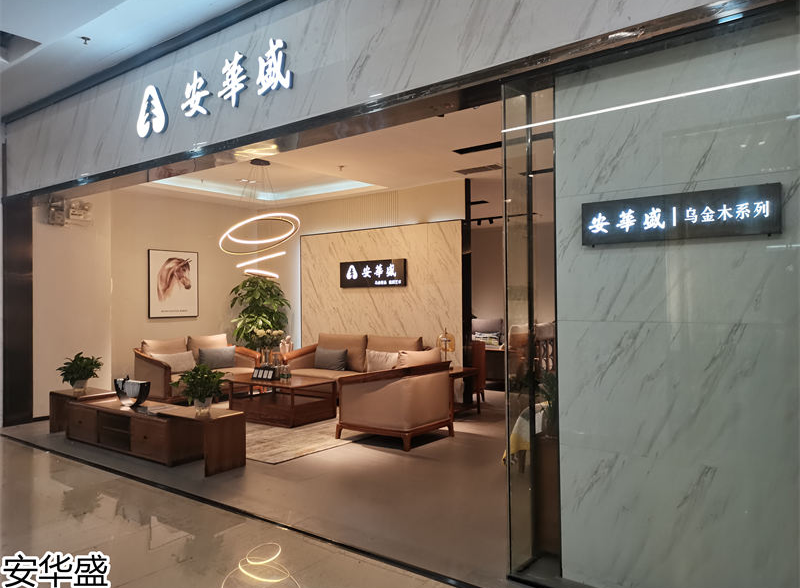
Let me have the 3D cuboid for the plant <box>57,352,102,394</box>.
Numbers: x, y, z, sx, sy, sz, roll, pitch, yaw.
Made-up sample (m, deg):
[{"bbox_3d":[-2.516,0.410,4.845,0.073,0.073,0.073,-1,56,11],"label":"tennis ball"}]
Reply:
[{"bbox_3d":[-3.606,0.877,6.757,0.485,0.456,0.485,-1,-1,37],"label":"plant"}]

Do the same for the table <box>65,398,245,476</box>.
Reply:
[{"bbox_3d":[-2.465,1.314,5.915,2.455,0.463,0.448,-1,-1,37],"label":"table"}]

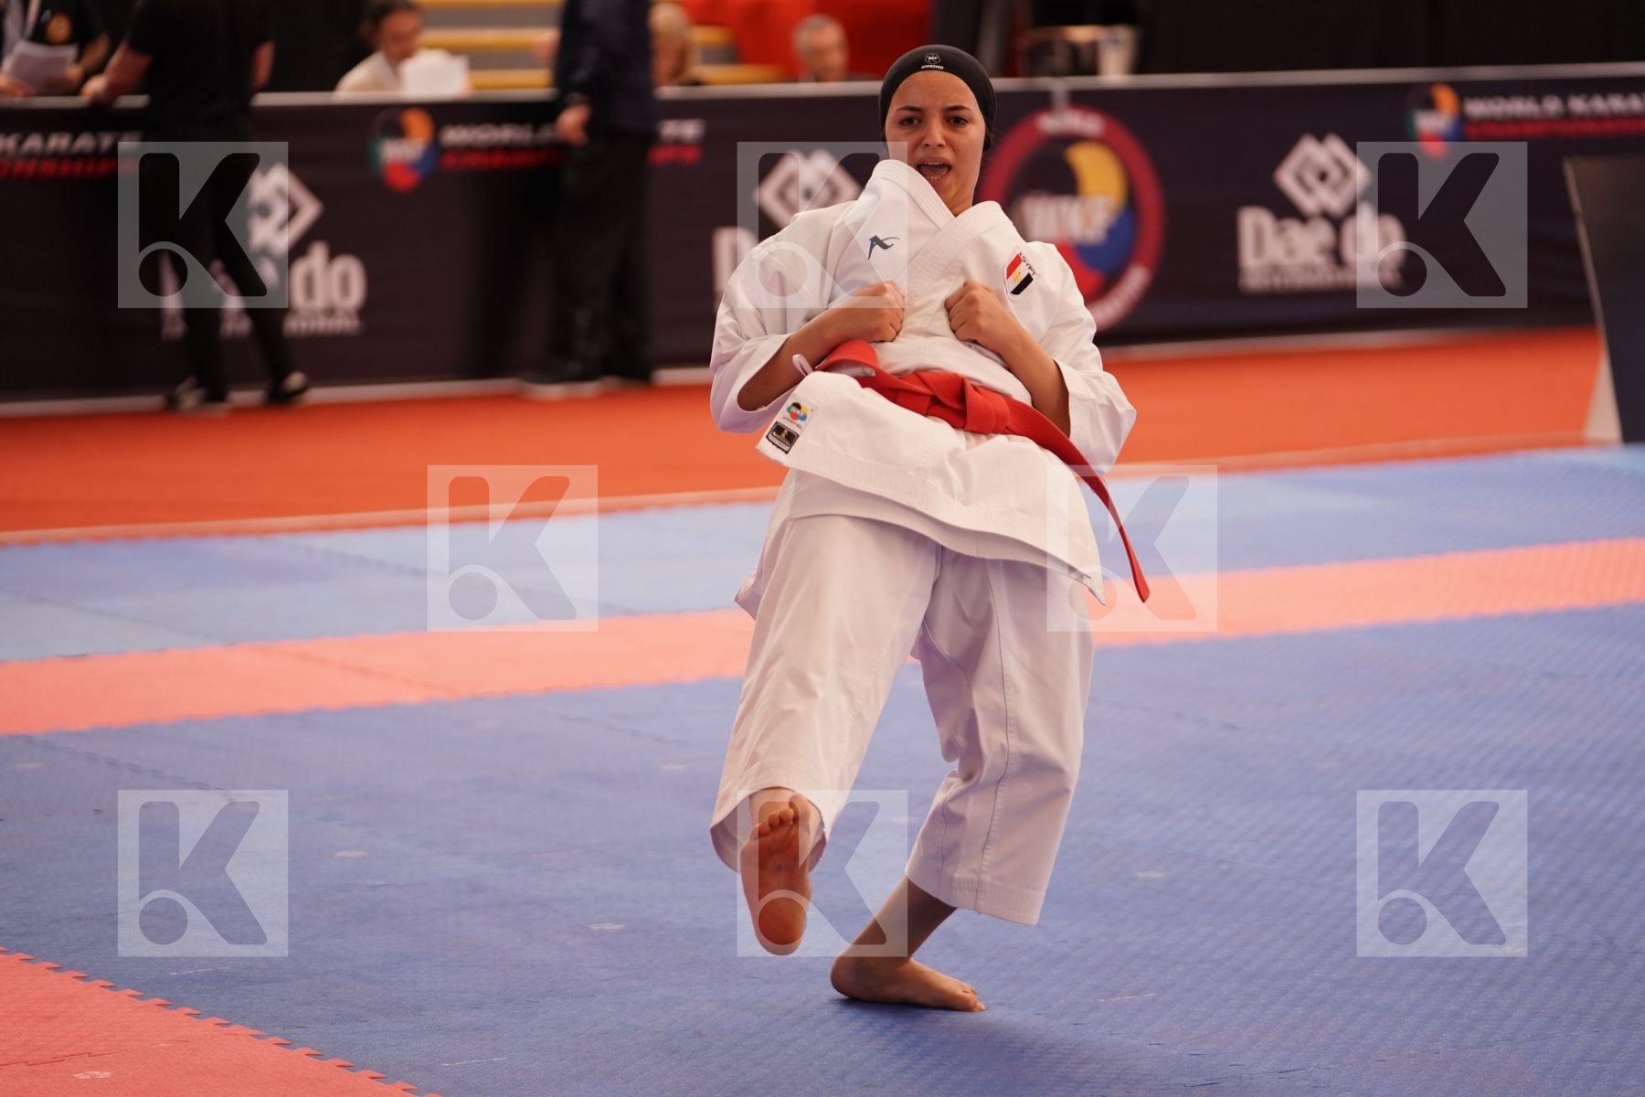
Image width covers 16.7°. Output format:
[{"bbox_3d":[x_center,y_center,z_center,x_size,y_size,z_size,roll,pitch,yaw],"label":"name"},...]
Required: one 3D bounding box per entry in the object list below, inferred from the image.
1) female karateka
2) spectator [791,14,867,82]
[{"bbox_3d":[0.140,-0.015,7.680,0.630,1.330,0.920,0,6,-5],"label":"female karateka"},{"bbox_3d":[0.064,-1.383,21.215,0.550,1.240,0.750,-4,7,-33],"label":"spectator"}]

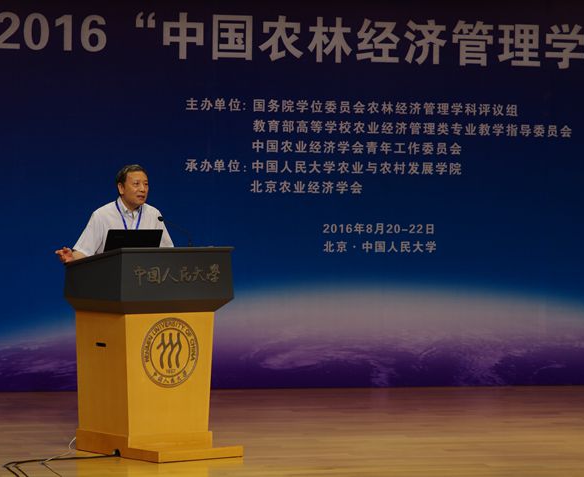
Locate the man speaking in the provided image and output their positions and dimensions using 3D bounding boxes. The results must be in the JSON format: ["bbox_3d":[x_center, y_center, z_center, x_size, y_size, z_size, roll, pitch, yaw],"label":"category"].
[{"bbox_3d":[-1.065,0.383,13.237,0.680,1.620,0.530,0,1,-31],"label":"man speaking"}]

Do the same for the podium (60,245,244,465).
[{"bbox_3d":[-0.737,0.625,12.802,0.764,1.150,0.814,0,1,-38],"label":"podium"}]

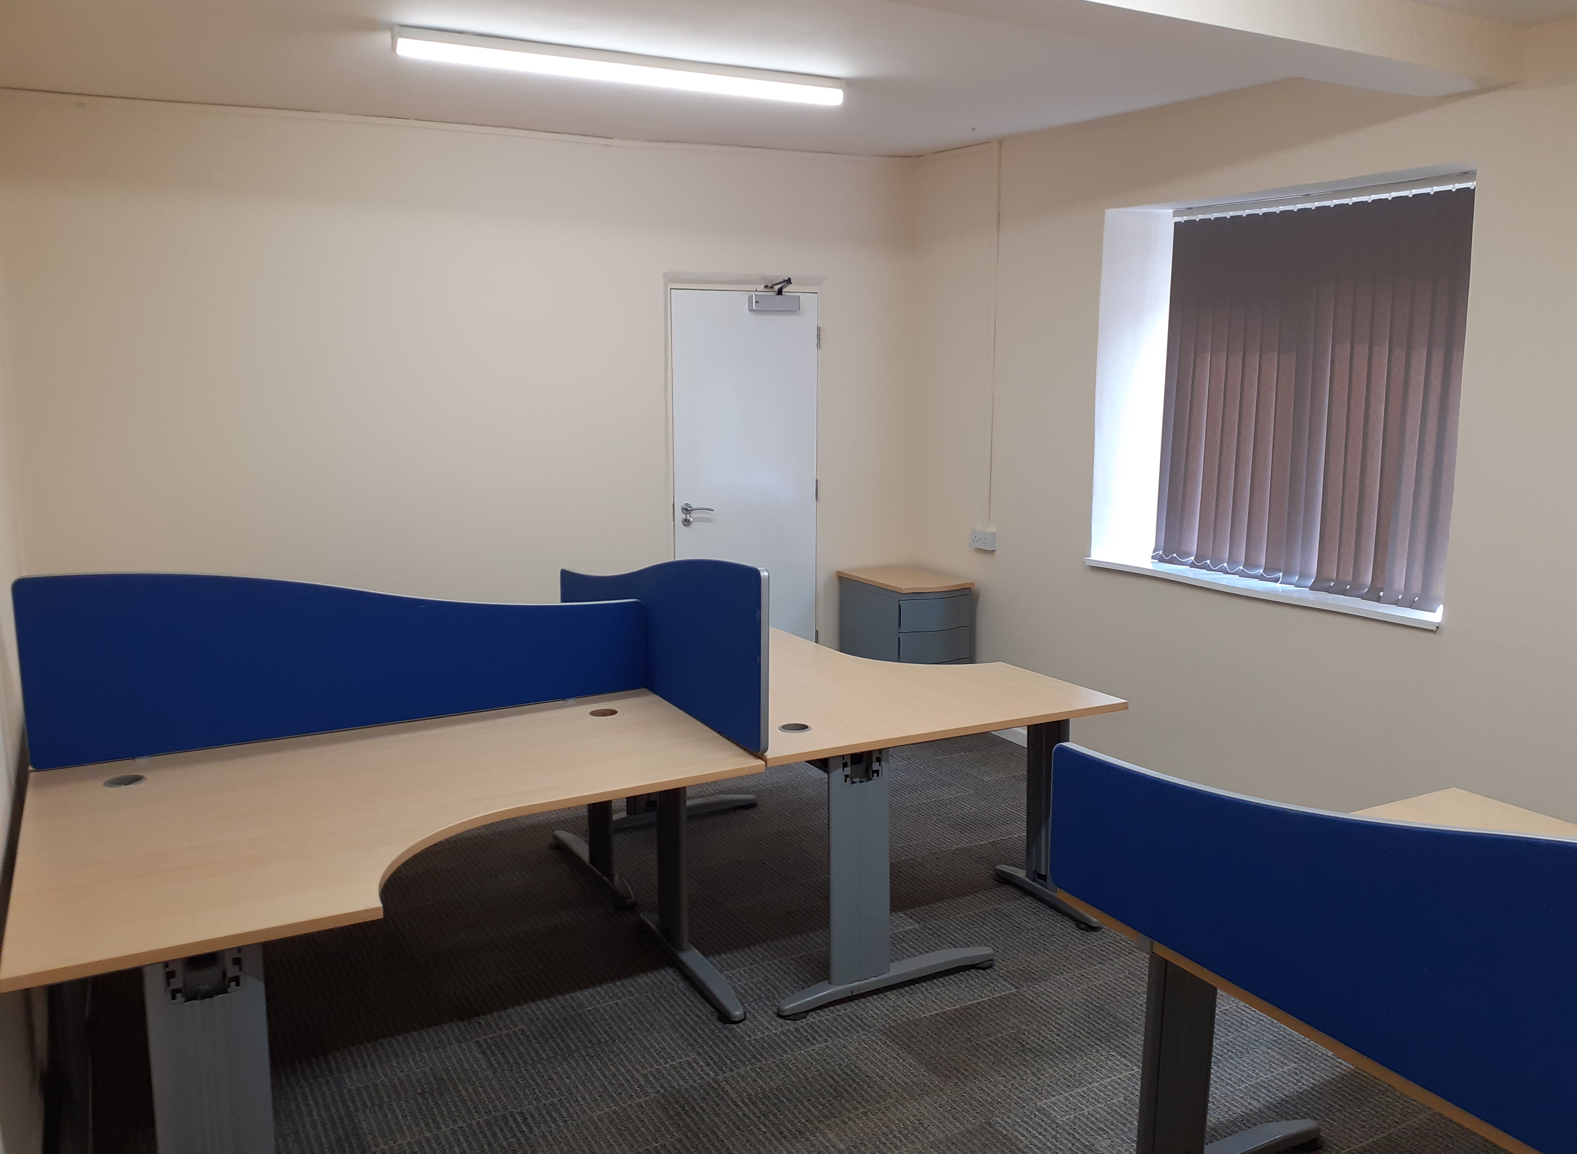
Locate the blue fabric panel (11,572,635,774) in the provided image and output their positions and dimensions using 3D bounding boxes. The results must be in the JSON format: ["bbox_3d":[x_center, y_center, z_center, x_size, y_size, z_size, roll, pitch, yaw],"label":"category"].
[{"bbox_3d":[-1.132,0.175,3.311,1.600,0.465,0.030,-5,11,-28],"label":"blue fabric panel"}]

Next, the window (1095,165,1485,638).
[{"bbox_3d":[1.750,-0.644,4.415,0.300,1.430,1.550,-6,11,-29],"label":"window"}]

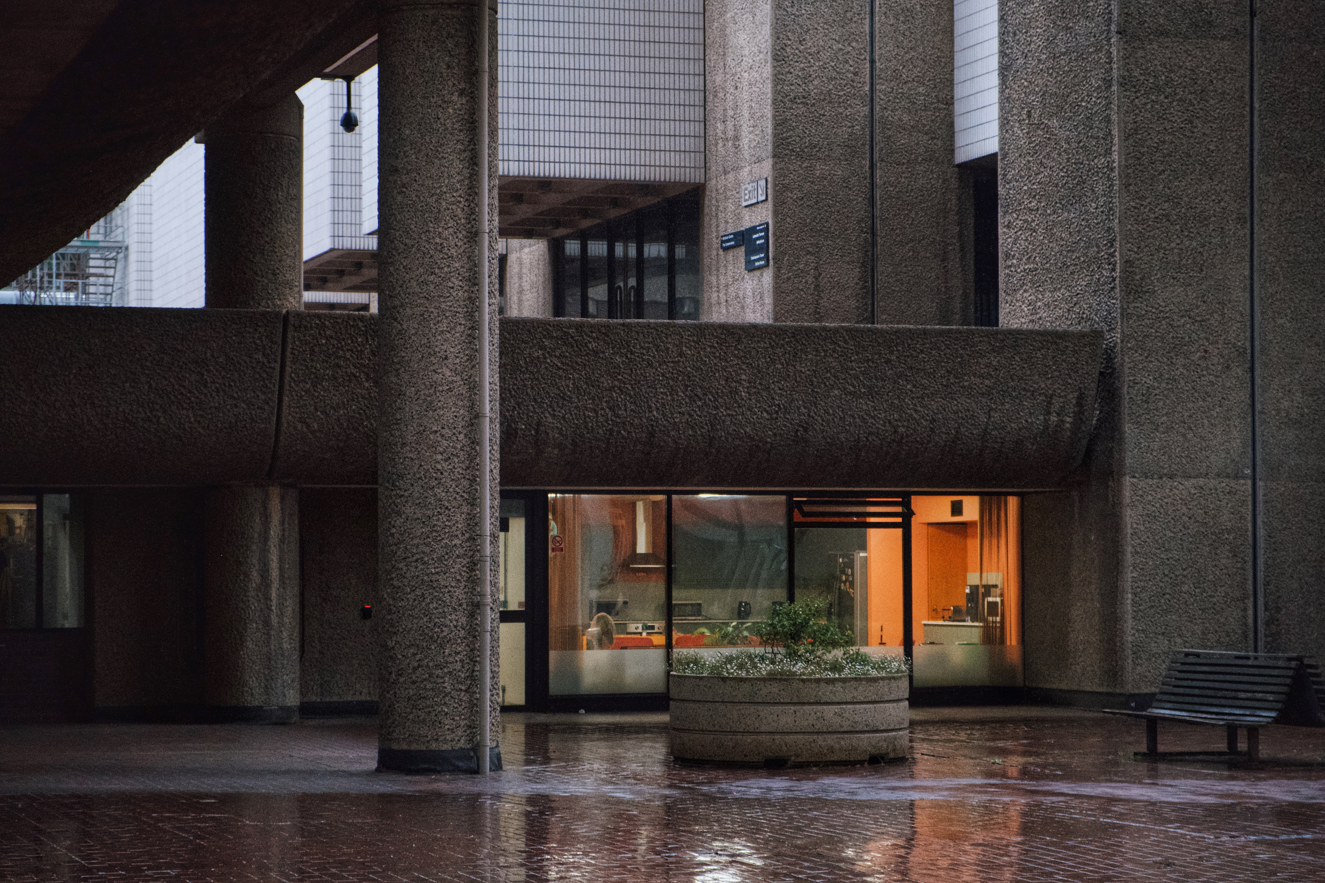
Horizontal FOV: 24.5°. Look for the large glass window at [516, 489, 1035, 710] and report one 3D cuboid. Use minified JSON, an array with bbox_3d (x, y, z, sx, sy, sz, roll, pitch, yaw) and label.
[{"bbox_3d":[1.313,1.724,33.810,5.850,2.300,0.150,1,-2,-18],"label":"large glass window"}]

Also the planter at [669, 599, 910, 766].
[{"bbox_3d":[1.032,1.931,24.827,1.955,1.268,1.955,0,-2,0],"label":"planter"}]

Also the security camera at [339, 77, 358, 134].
[{"bbox_3d":[-3.081,-3.310,30.000,0.185,0.559,0.185,1,-2,-18],"label":"security camera"}]

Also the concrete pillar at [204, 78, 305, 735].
[{"bbox_3d":[-4.144,-0.352,31.023,1.005,6.333,1.005,1,-2,-18],"label":"concrete pillar"}]

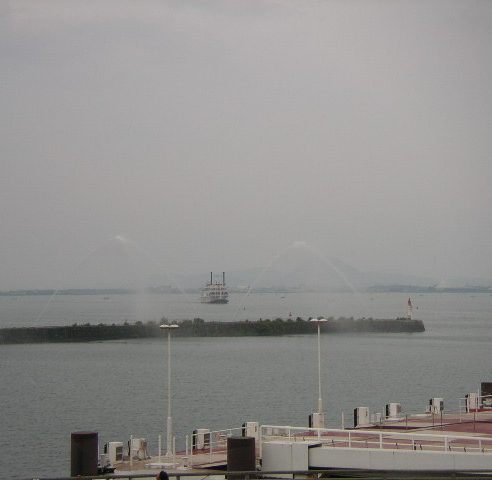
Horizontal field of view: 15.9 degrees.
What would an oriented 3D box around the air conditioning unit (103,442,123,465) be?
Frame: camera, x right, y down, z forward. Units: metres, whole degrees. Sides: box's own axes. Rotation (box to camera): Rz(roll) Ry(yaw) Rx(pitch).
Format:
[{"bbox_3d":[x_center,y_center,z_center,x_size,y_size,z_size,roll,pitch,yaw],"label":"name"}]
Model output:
[{"bbox_3d":[-4.926,7.934,65.534,0.560,0.860,0.470,-1,-2,30],"label":"air conditioning unit"}]

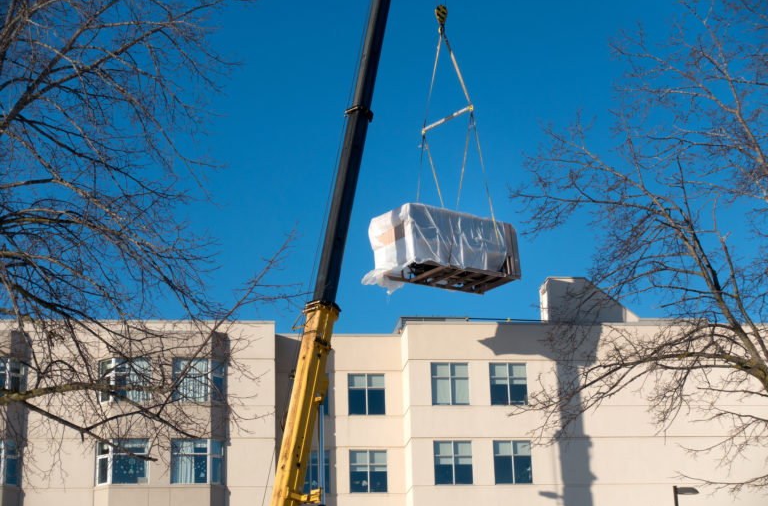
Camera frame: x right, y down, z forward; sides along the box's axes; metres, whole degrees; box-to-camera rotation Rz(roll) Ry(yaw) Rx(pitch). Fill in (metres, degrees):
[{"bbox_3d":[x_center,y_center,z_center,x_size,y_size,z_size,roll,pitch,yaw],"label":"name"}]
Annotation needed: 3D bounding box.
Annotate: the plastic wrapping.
[{"bbox_3d":[2.691,-0.097,64.574,6.412,2.574,2.408,9,-22,-40],"label":"plastic wrapping"}]

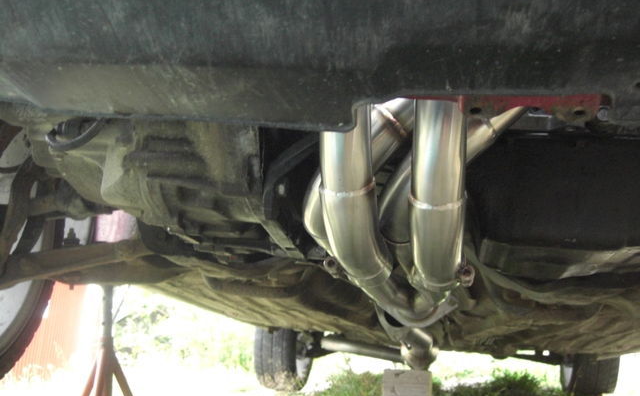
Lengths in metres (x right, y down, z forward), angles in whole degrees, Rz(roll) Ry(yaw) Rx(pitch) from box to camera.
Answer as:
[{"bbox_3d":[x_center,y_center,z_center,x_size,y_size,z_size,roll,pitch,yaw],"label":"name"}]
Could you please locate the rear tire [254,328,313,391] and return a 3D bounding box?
[{"bbox_3d":[-0.168,0.678,3.530,0.200,0.565,0.565,-2,-10,9],"label":"rear tire"}]

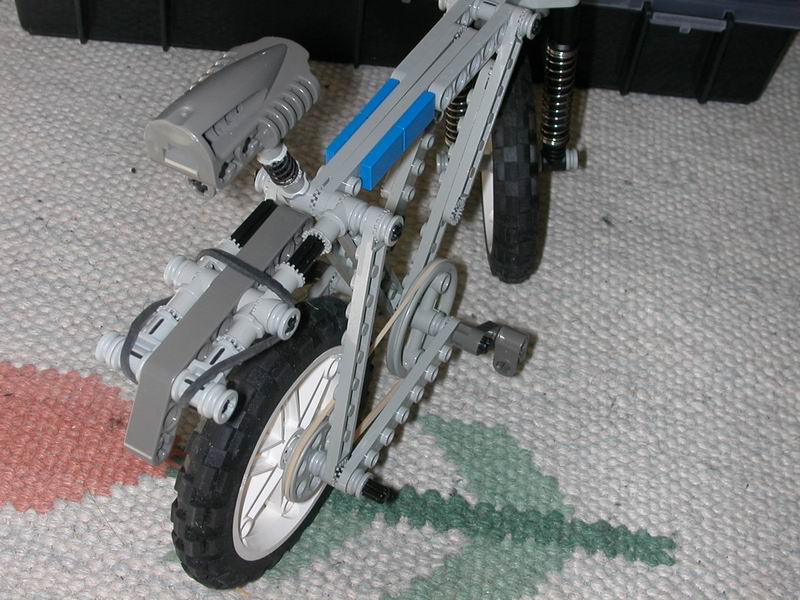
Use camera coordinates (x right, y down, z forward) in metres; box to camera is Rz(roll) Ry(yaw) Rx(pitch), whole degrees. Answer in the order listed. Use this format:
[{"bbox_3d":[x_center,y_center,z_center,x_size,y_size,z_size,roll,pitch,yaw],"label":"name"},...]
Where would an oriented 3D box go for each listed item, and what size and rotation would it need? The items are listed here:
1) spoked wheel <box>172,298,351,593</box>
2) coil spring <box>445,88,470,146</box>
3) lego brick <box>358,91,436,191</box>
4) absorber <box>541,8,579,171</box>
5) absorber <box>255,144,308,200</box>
[{"bbox_3d":[-0.031,0.038,0.299,0.015,0.082,0.082,23,46,20],"label":"spoked wheel"},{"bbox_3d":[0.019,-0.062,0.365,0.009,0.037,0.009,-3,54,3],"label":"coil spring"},{"bbox_3d":[0.000,-0.040,0.281,0.003,0.008,0.032,23,52,20],"label":"lego brick"},{"bbox_3d":[0.050,-0.068,0.359,0.009,0.074,0.009,-3,54,3],"label":"absorber"},{"bbox_3d":[-0.027,-0.029,0.255,0.008,0.018,0.008,-4,67,10],"label":"absorber"}]

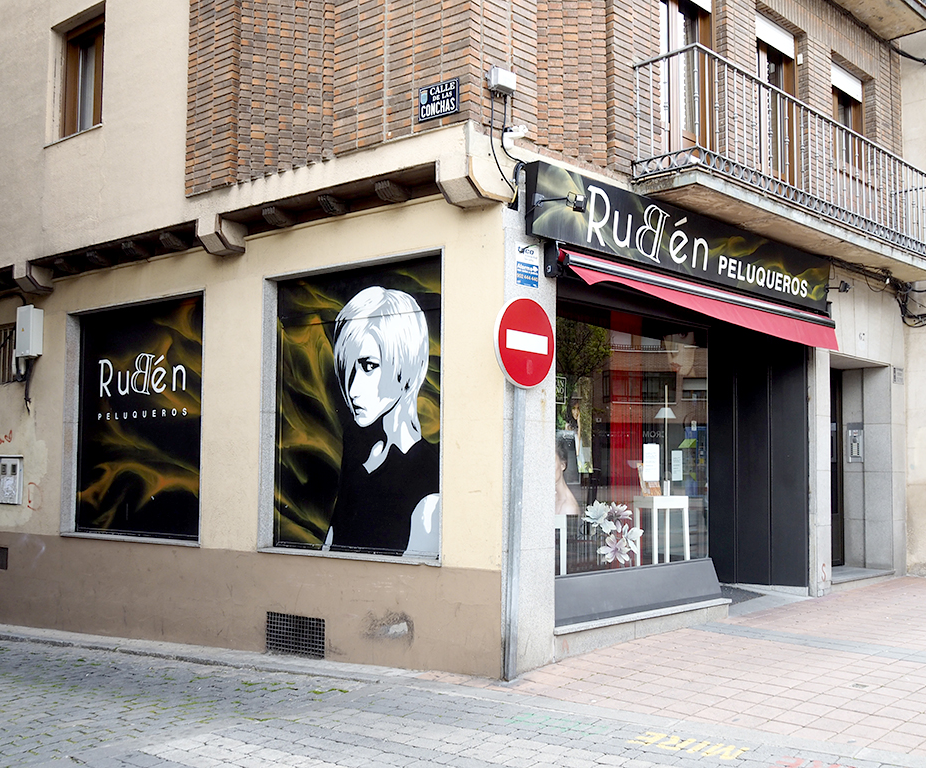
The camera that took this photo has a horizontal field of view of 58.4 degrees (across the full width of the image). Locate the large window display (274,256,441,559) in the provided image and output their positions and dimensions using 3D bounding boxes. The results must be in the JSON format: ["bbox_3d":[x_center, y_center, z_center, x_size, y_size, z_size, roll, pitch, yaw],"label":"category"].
[{"bbox_3d":[-0.884,0.207,6.807,1.860,2.350,0.080,-3,-6,33],"label":"large window display"}]

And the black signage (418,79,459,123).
[{"bbox_3d":[-0.176,-2.064,6.017,0.352,0.255,0.030,-3,-6,33],"label":"black signage"}]

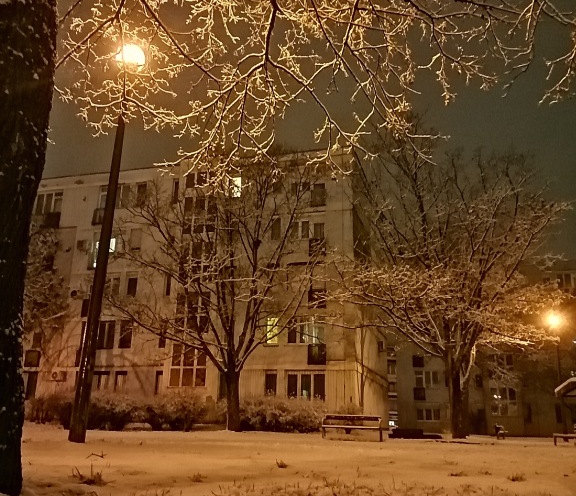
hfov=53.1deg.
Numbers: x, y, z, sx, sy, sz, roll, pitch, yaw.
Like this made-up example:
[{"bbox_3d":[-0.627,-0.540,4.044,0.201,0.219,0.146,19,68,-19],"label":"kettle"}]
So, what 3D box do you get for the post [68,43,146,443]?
[{"bbox_3d":[-3.489,-0.495,11.090,0.500,8.001,0.500,2,-17,0],"label":"post"}]

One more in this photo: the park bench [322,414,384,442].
[{"bbox_3d":[2.006,5.482,17.688,1.800,0.800,0.580,-3,-18,16],"label":"park bench"}]

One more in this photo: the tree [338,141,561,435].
[{"bbox_3d":[7.961,1.575,27.281,10.200,14.101,10.200,2,-17,0],"label":"tree"}]

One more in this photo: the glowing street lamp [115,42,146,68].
[{"bbox_3d":[-3.323,-4.062,12.170,0.520,0.450,0.520,2,-17,0],"label":"glowing street lamp"}]

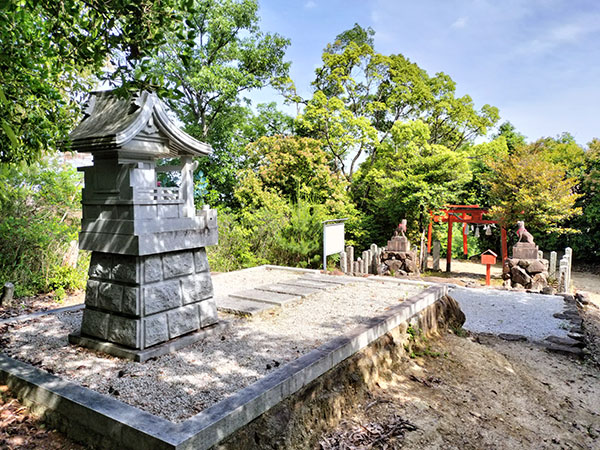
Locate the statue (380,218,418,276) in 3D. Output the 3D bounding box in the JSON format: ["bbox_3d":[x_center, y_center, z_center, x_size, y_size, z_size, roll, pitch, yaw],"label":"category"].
[{"bbox_3d":[2.592,0.605,11.400,0.900,1.500,0.800,2,3,33],"label":"statue"}]

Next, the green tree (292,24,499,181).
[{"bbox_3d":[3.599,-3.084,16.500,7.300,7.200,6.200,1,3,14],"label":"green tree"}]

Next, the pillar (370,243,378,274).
[{"bbox_3d":[1.885,0.876,11.000,0.160,0.810,0.160,2,4,25],"label":"pillar"}]

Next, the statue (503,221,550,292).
[{"bbox_3d":[5.123,0.701,9.800,0.980,1.580,0.920,2,4,25],"label":"statue"}]

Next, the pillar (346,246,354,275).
[{"bbox_3d":[1.340,0.942,11.500,0.150,0.750,0.150,2,3,33],"label":"pillar"}]

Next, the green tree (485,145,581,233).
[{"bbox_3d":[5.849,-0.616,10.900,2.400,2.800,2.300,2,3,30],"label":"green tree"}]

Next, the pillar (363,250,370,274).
[{"bbox_3d":[1.780,1.004,11.600,0.150,0.650,0.150,2,3,33],"label":"pillar"}]

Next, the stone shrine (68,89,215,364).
[{"bbox_3d":[-1.524,-0.063,4.272,0.980,2.400,1.100,3,5,35],"label":"stone shrine"}]

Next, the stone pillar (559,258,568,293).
[{"bbox_3d":[5.827,1.124,9.600,0.150,0.740,0.150,2,4,25],"label":"stone pillar"}]

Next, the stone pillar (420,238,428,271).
[{"bbox_3d":[3.412,0.838,11.900,0.160,0.820,0.160,2,4,25],"label":"stone pillar"}]

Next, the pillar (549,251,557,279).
[{"bbox_3d":[6.410,1.028,11.000,0.150,0.710,0.150,2,4,25],"label":"pillar"}]

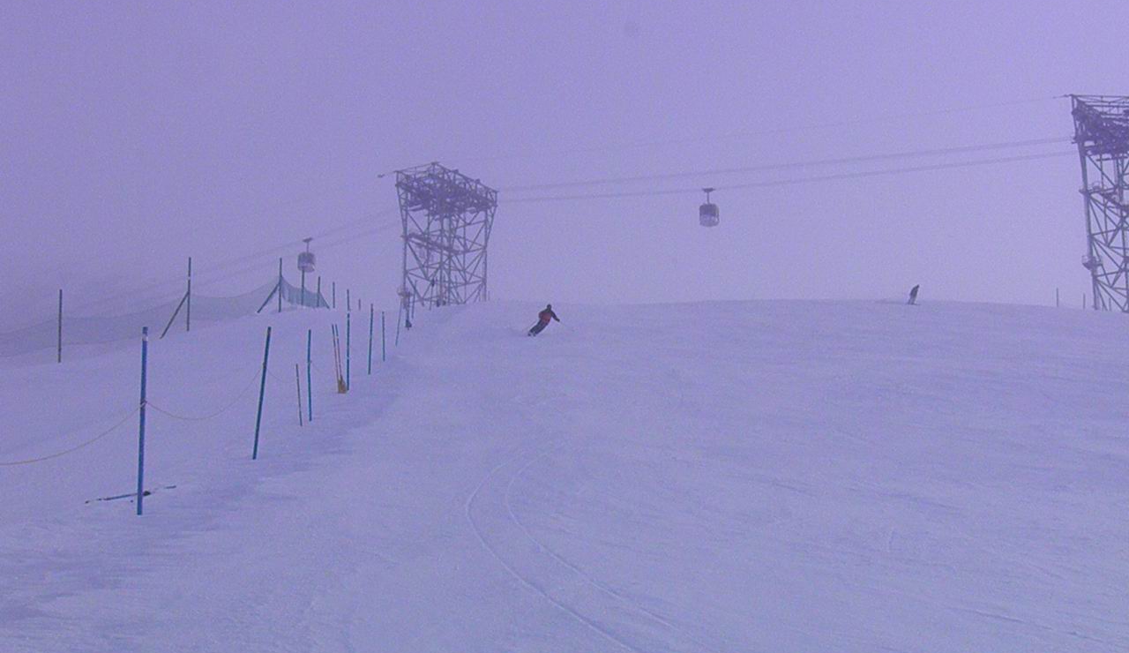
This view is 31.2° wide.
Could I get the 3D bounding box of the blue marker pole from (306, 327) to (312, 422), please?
[{"bbox_3d":[-4.823,0.932,38.362,0.042,1.780,0.042,-3,-16,-1],"label":"blue marker pole"}]

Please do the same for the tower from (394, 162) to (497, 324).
[{"bbox_3d":[-14.320,-9.244,245.000,5.800,18.000,12.000,-12,-20,36],"label":"tower"}]

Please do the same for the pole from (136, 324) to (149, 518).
[{"bbox_3d":[-3.934,0.869,18.858,0.042,1.780,0.042,-2,-16,0],"label":"pole"}]

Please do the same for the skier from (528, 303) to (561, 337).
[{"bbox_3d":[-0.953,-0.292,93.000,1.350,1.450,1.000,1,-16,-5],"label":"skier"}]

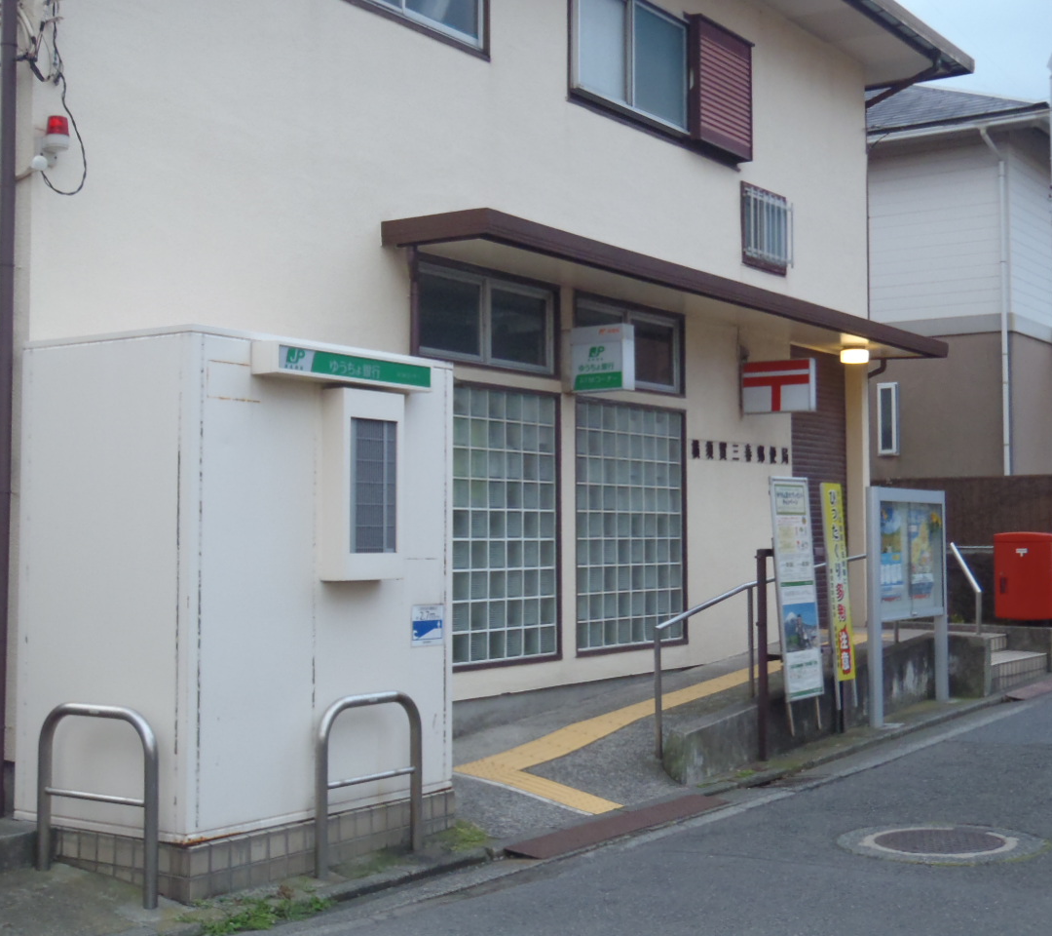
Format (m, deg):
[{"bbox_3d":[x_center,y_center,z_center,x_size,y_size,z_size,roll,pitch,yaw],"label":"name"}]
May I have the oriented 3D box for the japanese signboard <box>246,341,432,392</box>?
[{"bbox_3d":[-0.835,-0.464,7.073,0.160,0.150,1.075,-2,-3,35],"label":"japanese signboard"}]

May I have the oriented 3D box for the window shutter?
[{"bbox_3d":[1.635,-3.178,12.793,0.151,1.036,0.897,-2,-3,36],"label":"window shutter"}]

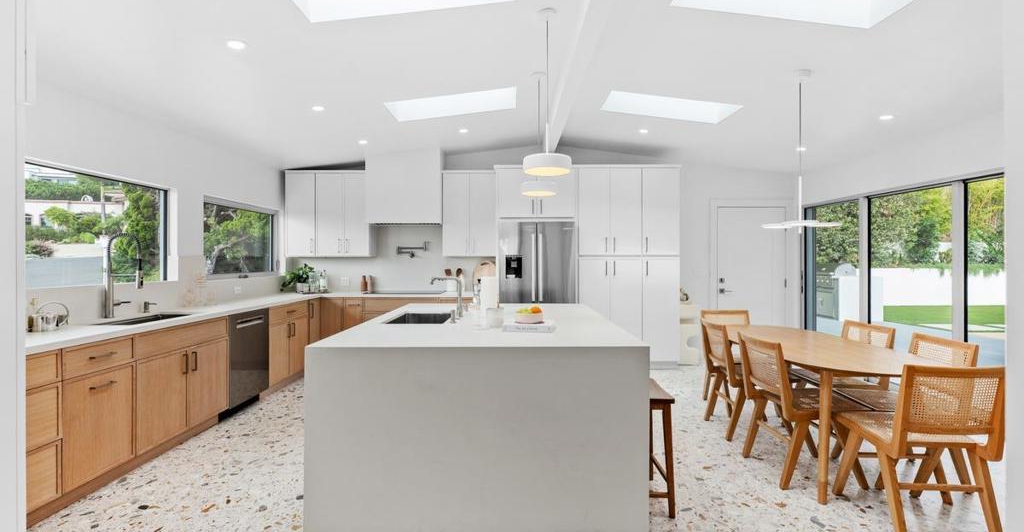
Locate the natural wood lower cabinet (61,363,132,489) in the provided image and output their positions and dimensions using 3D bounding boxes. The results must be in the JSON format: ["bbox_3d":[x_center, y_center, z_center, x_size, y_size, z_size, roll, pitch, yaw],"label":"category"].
[{"bbox_3d":[-2.635,0.897,2.594,0.607,0.586,0.462,0,1,0],"label":"natural wood lower cabinet"}]

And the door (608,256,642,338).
[{"bbox_3d":[1.370,0.523,5.482,0.382,1.263,0.025,0,1,0],"label":"door"}]

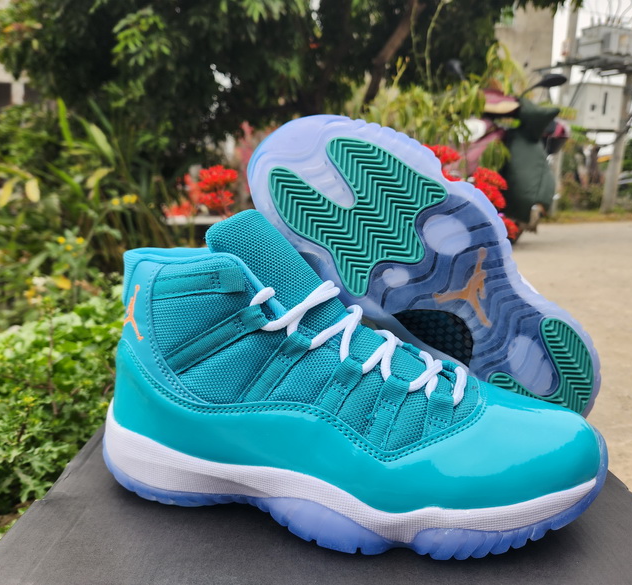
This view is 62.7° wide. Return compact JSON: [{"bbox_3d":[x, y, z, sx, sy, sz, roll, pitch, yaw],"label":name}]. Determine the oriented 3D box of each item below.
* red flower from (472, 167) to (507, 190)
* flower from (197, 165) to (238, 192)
[{"bbox_3d":[0.453,-0.296,1.350,0.091,0.065,0.087,3,10,18],"label":"red flower"},{"bbox_3d":[-0.247,-0.286,1.300,0.105,0.070,0.097,-2,10,-10],"label":"flower"}]

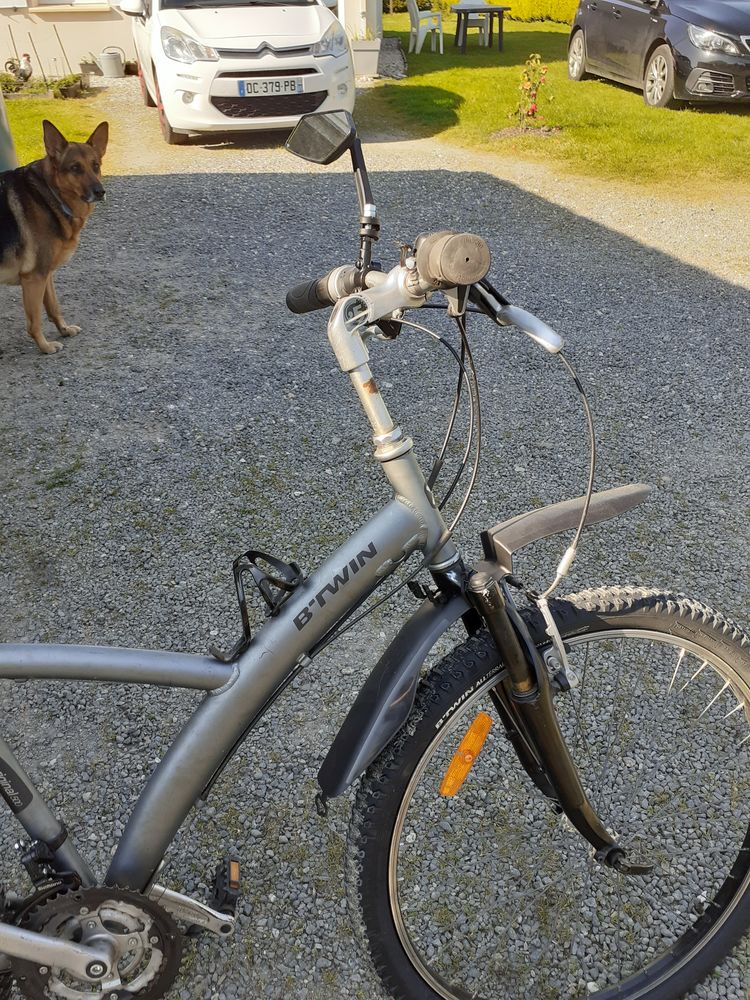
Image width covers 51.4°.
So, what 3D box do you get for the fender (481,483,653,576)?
[{"bbox_3d":[0.241,0.028,0.942,0.218,0.053,0.072,-15,15,-13],"label":"fender"}]

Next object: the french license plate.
[{"bbox_3d":[-0.829,-3.314,6.263,0.520,0.110,0.020,-10,35,-15],"label":"french license plate"}]

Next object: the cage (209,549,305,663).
[{"bbox_3d":[-0.146,0.112,0.877,0.140,0.084,0.076,-43,17,3],"label":"cage"}]

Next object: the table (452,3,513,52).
[{"bbox_3d":[2.041,-9.270,15.354,0.980,0.720,1.400,-1,34,-1],"label":"table"}]

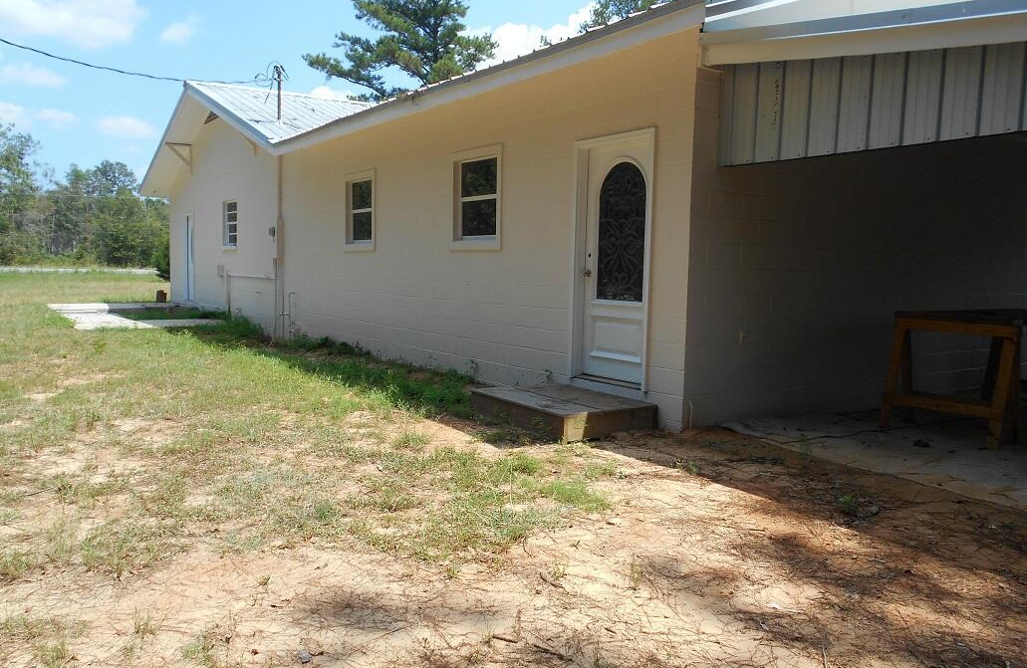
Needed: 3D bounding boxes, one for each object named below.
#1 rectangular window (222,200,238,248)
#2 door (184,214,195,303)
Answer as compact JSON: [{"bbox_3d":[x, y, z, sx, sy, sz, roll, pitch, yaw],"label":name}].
[{"bbox_3d":[-5.722,-2.209,15.678,0.120,0.990,0.950,-2,6,-37],"label":"rectangular window"},{"bbox_3d":[-7.651,-1.804,18.299,0.110,2.060,0.960,-2,6,-37],"label":"door"}]

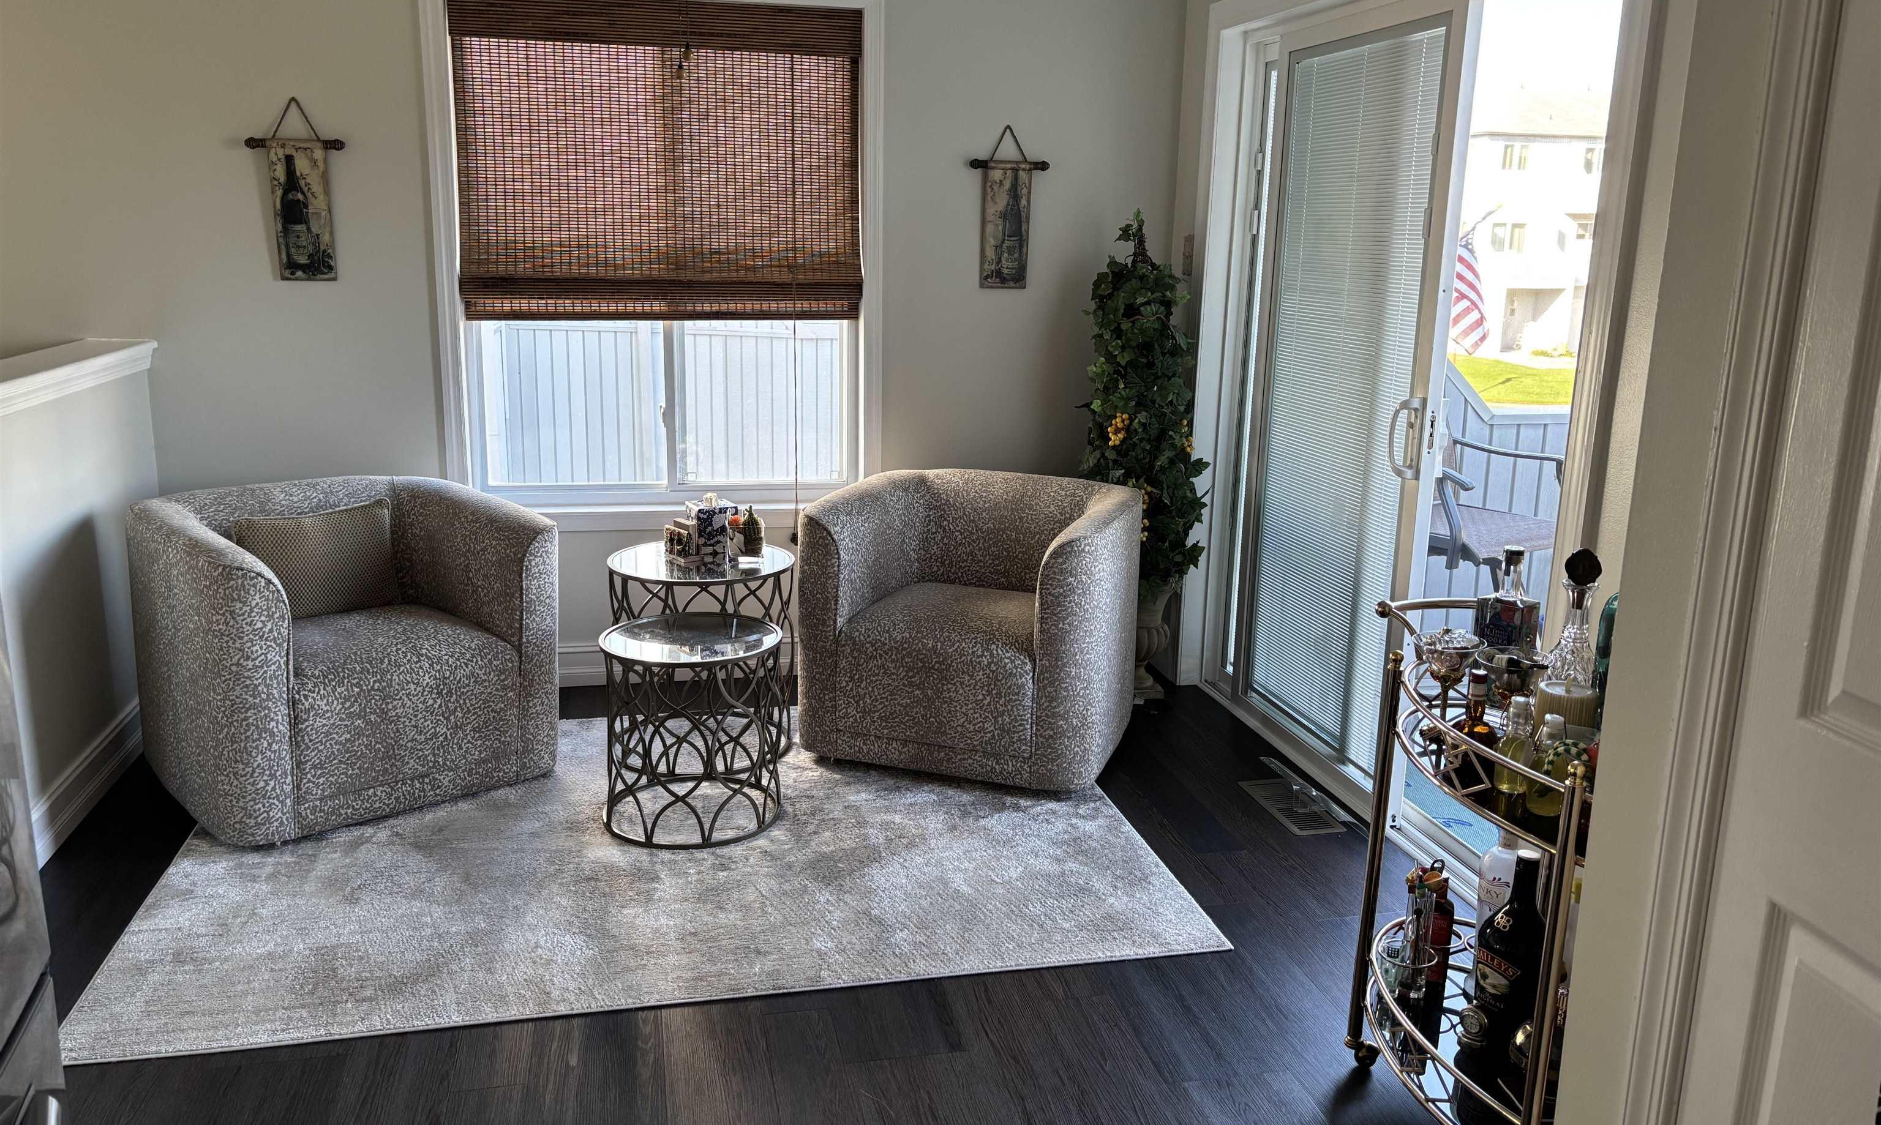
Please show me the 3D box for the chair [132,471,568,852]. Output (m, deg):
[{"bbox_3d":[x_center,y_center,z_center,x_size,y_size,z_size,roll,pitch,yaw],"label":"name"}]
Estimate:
[{"bbox_3d":[-1.568,0.204,3.681,0.850,0.700,0.870,-10,17,-41],"label":"chair"}]

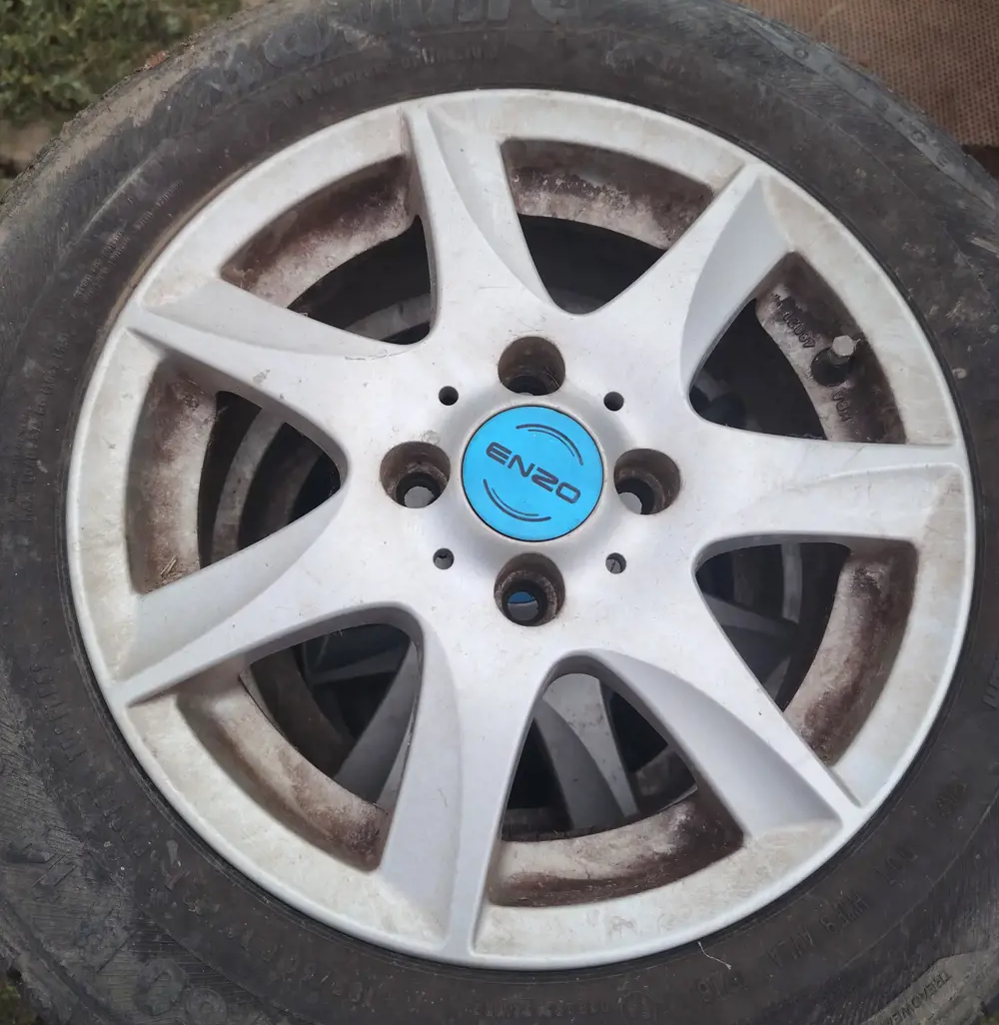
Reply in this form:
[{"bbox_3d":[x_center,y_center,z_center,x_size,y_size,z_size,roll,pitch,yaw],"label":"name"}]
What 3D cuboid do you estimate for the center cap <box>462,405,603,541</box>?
[{"bbox_3d":[0.014,-0.015,0.397,0.060,0.012,0.060,26,76,4],"label":"center cap"}]

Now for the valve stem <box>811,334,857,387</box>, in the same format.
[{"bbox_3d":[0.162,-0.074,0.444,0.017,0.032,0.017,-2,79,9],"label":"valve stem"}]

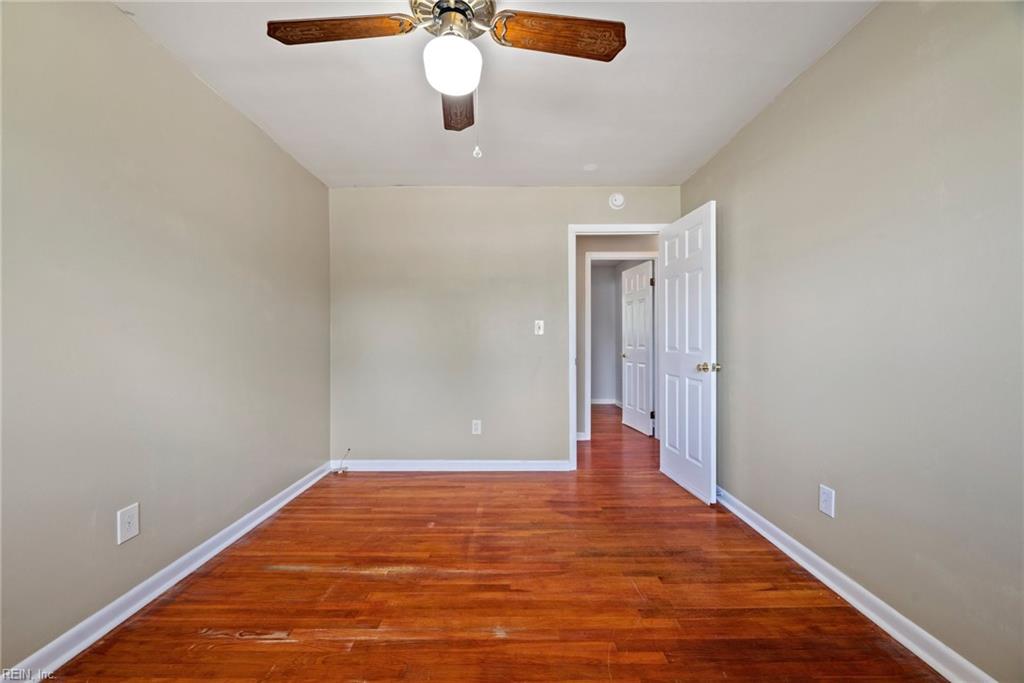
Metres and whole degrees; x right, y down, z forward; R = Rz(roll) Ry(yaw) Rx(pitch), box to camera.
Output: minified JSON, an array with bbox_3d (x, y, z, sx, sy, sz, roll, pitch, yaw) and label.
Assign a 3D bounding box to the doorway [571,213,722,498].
[{"bbox_3d":[0.935,0.065,3.080,0.900,2.090,0.780,0,0,0],"label":"doorway"}]

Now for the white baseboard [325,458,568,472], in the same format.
[{"bbox_3d":[-0.529,1.063,3.400,2.050,0.100,0.018,0,0,0],"label":"white baseboard"}]

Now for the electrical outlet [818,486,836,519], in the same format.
[{"bbox_3d":[1.439,0.727,1.815,0.009,0.122,0.079,0,0,0],"label":"electrical outlet"}]

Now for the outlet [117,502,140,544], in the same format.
[{"bbox_3d":[-1.544,0.733,1.605,0.009,0.124,0.080,0,0,0],"label":"outlet"}]

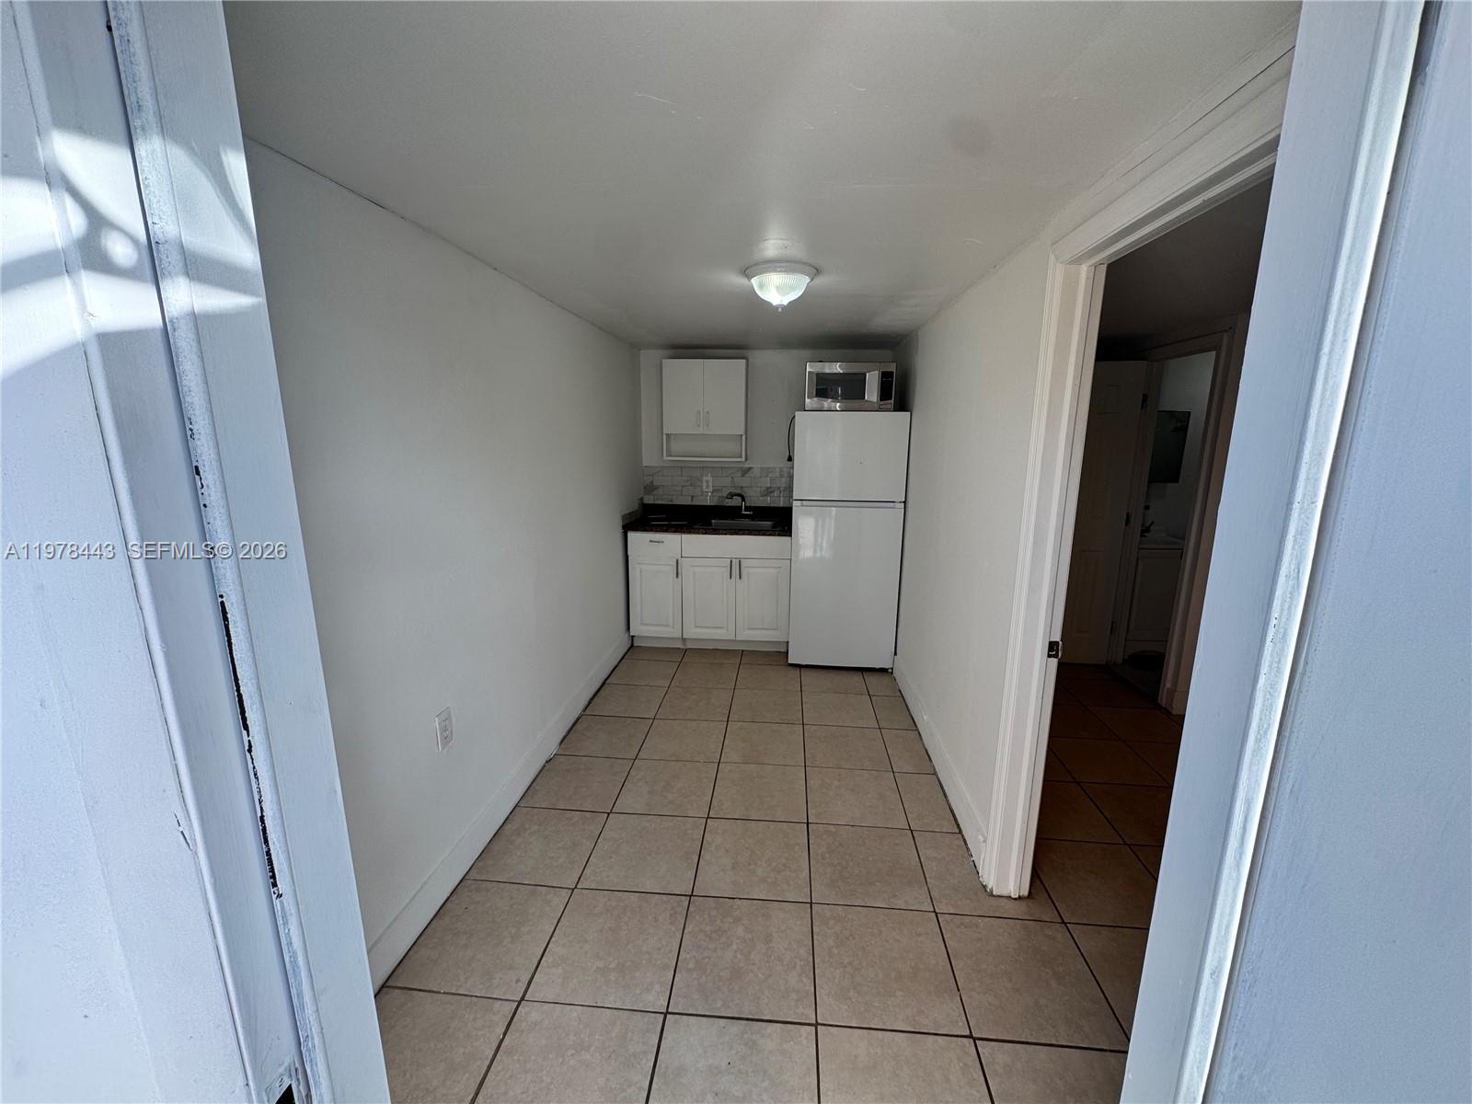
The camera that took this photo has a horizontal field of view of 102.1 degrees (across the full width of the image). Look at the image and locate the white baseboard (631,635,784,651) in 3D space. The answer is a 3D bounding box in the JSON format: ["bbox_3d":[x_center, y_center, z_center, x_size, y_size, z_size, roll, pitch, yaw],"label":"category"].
[{"bbox_3d":[-0.189,0.654,4.289,1.105,0.100,0.016,1,12,5],"label":"white baseboard"}]

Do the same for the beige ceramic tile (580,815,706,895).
[{"bbox_3d":[-0.342,1.150,2.280,0.407,0.010,0.409,1,12,5],"label":"beige ceramic tile"}]

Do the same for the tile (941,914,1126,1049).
[{"bbox_3d":[0.853,1.259,1.767,0.407,0.012,0.407,1,12,5],"label":"tile"}]

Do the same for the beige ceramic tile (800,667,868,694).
[{"bbox_3d":[0.629,0.824,3.834,0.407,0.010,0.409,1,12,5],"label":"beige ceramic tile"}]

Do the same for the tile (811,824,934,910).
[{"bbox_3d":[0.481,1.163,2.208,0.407,0.010,0.409,1,12,5],"label":"tile"}]

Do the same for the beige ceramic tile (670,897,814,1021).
[{"bbox_3d":[0.032,1.242,1.837,0.407,0.010,0.409,1,12,5],"label":"beige ceramic tile"}]

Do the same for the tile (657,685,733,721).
[{"bbox_3d":[-0.231,0.888,3.479,0.407,0.012,0.407,1,12,5],"label":"tile"}]

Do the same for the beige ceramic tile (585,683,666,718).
[{"bbox_3d":[-0.650,0.895,3.566,0.413,0.010,0.413,1,12,5],"label":"beige ceramic tile"}]

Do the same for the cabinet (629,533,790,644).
[{"bbox_3d":[-0.159,0.184,4.422,1.120,0.762,0.605,1,12,5],"label":"cabinet"}]

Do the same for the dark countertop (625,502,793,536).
[{"bbox_3d":[-0.182,-0.239,4.395,1.187,0.142,0.627,1,12,5],"label":"dark countertop"}]

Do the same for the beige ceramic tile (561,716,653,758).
[{"bbox_3d":[-0.678,0.968,3.114,0.407,0.012,0.407,1,12,5],"label":"beige ceramic tile"}]

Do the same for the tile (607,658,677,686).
[{"bbox_3d":[-0.604,0.794,3.916,0.407,0.012,0.407,1,12,5],"label":"tile"}]

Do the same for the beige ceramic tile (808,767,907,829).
[{"bbox_3d":[0.525,1.091,2.642,0.413,0.010,0.413,1,12,5],"label":"beige ceramic tile"}]

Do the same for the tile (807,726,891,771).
[{"bbox_3d":[0.562,1.003,3.049,0.413,0.010,0.413,1,12,5],"label":"tile"}]

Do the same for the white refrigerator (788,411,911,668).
[{"bbox_3d":[0.738,-0.112,4.136,0.695,1.660,0.730,1,12,5],"label":"white refrigerator"}]

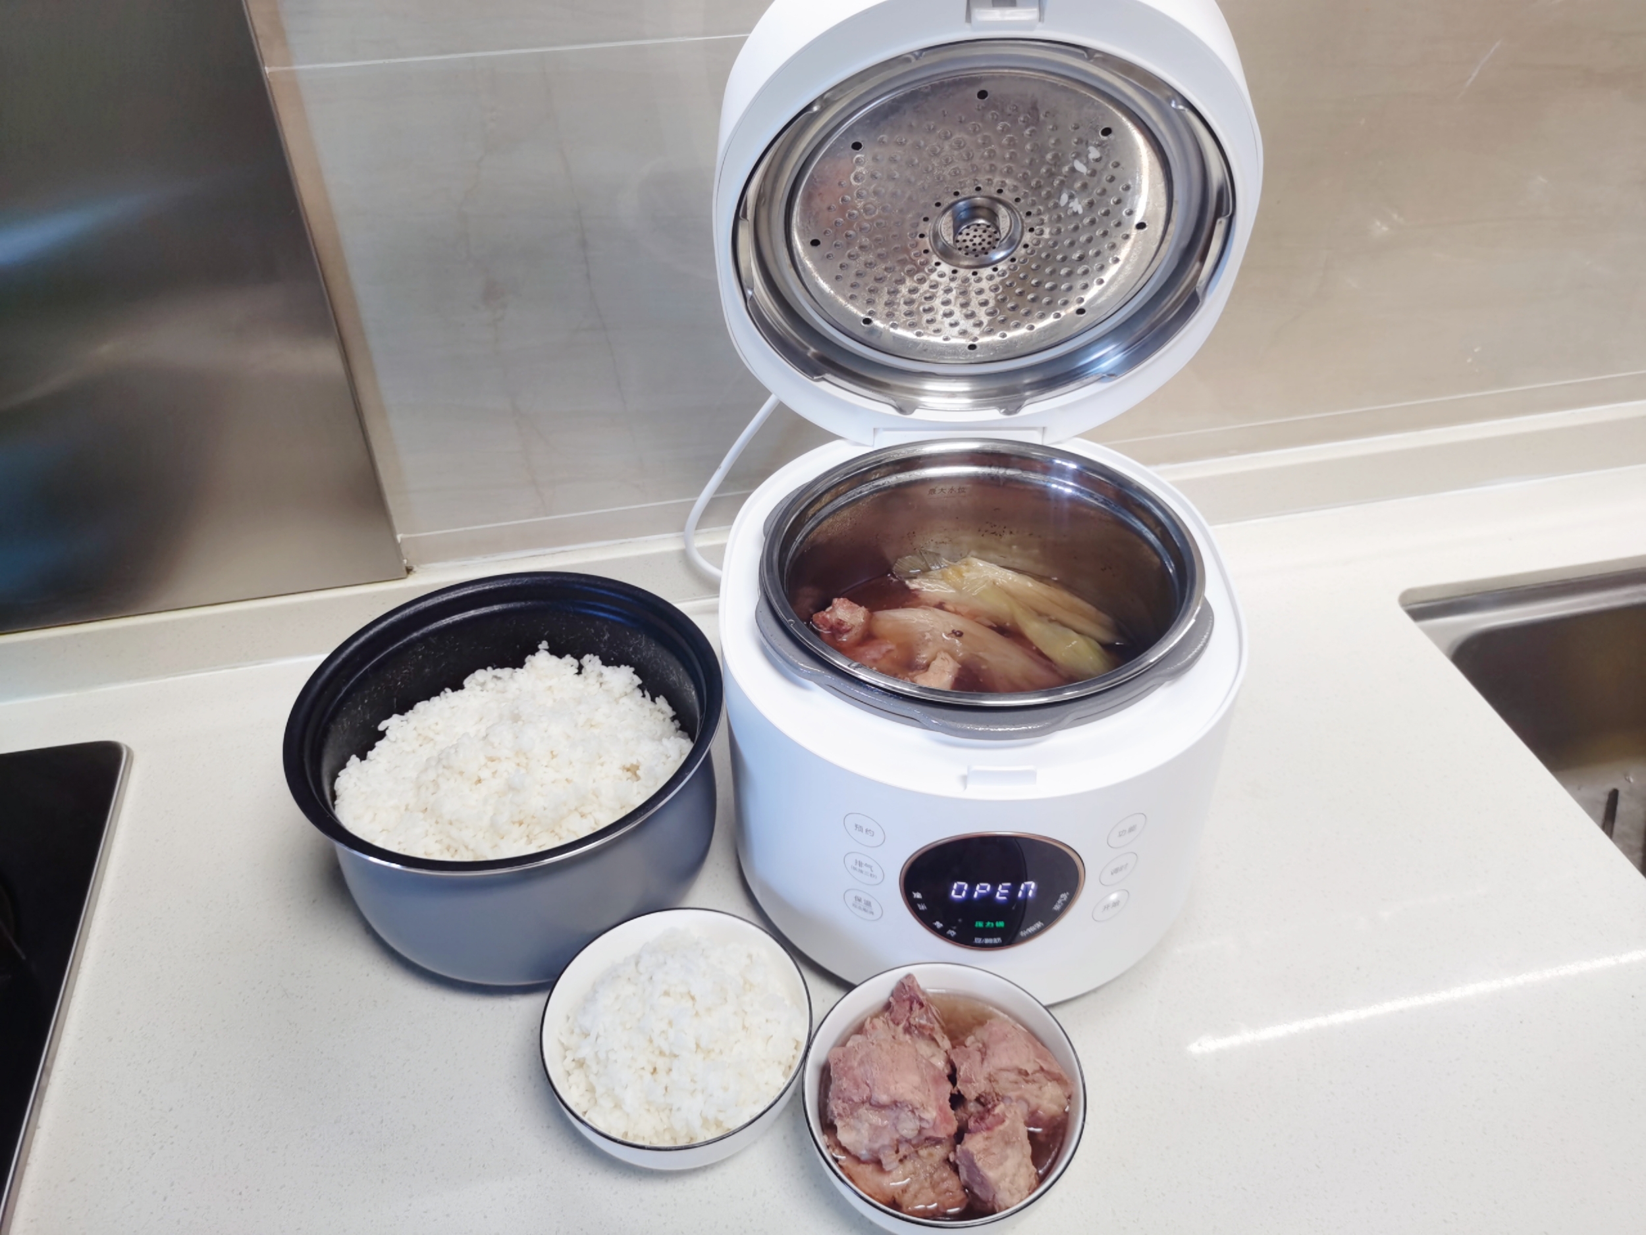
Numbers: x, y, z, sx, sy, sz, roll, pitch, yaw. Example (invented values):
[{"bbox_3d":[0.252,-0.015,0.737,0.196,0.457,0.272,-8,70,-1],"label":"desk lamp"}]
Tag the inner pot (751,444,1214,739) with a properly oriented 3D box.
[{"bbox_3d":[0.080,0.019,0.688,0.225,0.132,0.225,0,40,0],"label":"inner pot"}]

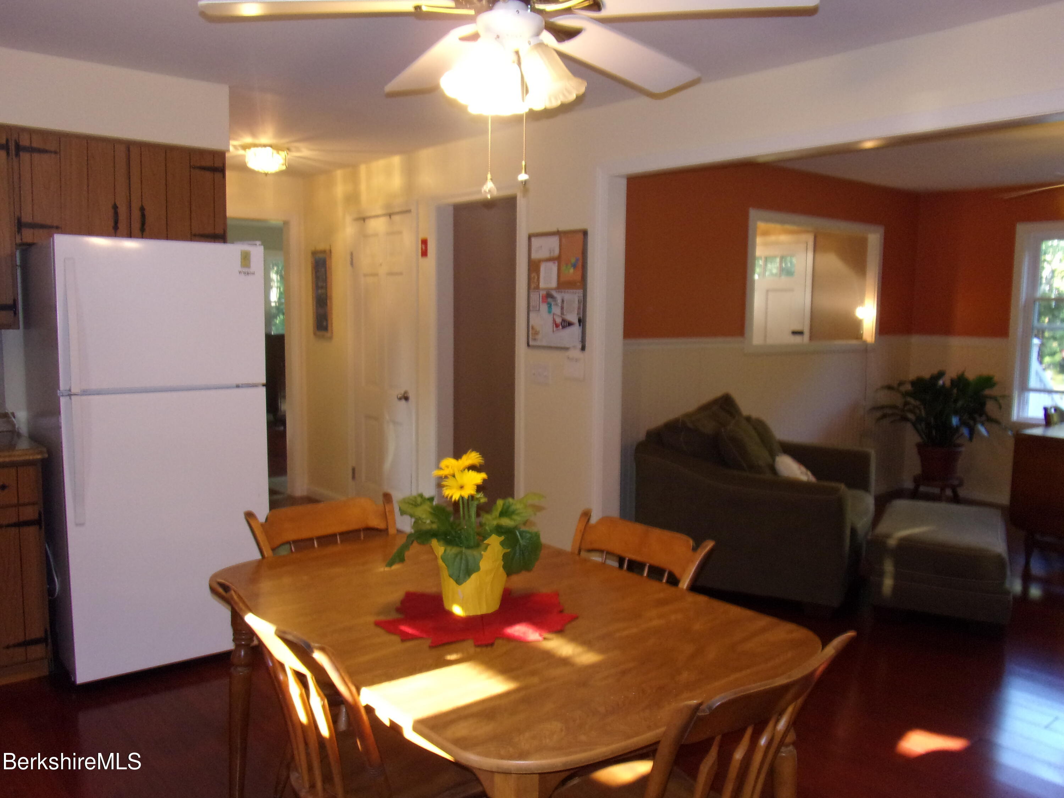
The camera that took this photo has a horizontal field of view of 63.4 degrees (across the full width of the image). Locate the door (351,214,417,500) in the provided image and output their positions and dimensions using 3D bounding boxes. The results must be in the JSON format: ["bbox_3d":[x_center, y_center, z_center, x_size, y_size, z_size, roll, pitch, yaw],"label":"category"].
[{"bbox_3d":[-0.993,-0.174,5.668,0.050,2.030,0.745,-5,8,-40],"label":"door"}]

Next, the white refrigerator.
[{"bbox_3d":[-1.617,0.213,3.616,0.755,1.700,0.740,-5,8,-40],"label":"white refrigerator"}]

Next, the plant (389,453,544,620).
[{"bbox_3d":[-0.140,0.313,2.075,0.380,0.390,0.360,1,6,0],"label":"plant"}]

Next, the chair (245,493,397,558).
[{"bbox_3d":[-0.527,0.767,2.552,0.460,0.860,0.520,-4,8,-34],"label":"chair"}]

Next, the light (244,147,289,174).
[{"bbox_3d":[-1.607,-1.440,5.211,0.270,0.140,0.270,1,6,0],"label":"light"}]

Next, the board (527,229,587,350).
[{"bbox_3d":[0.119,-0.542,4.281,0.020,0.580,0.440,-5,8,-40],"label":"board"}]

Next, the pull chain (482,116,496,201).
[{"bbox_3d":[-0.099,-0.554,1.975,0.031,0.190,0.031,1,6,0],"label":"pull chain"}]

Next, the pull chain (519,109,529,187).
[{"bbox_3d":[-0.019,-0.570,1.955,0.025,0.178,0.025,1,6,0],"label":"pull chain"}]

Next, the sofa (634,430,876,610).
[{"bbox_3d":[1.224,0.554,4.694,1.010,0.850,1.140,4,7,25],"label":"sofa"}]

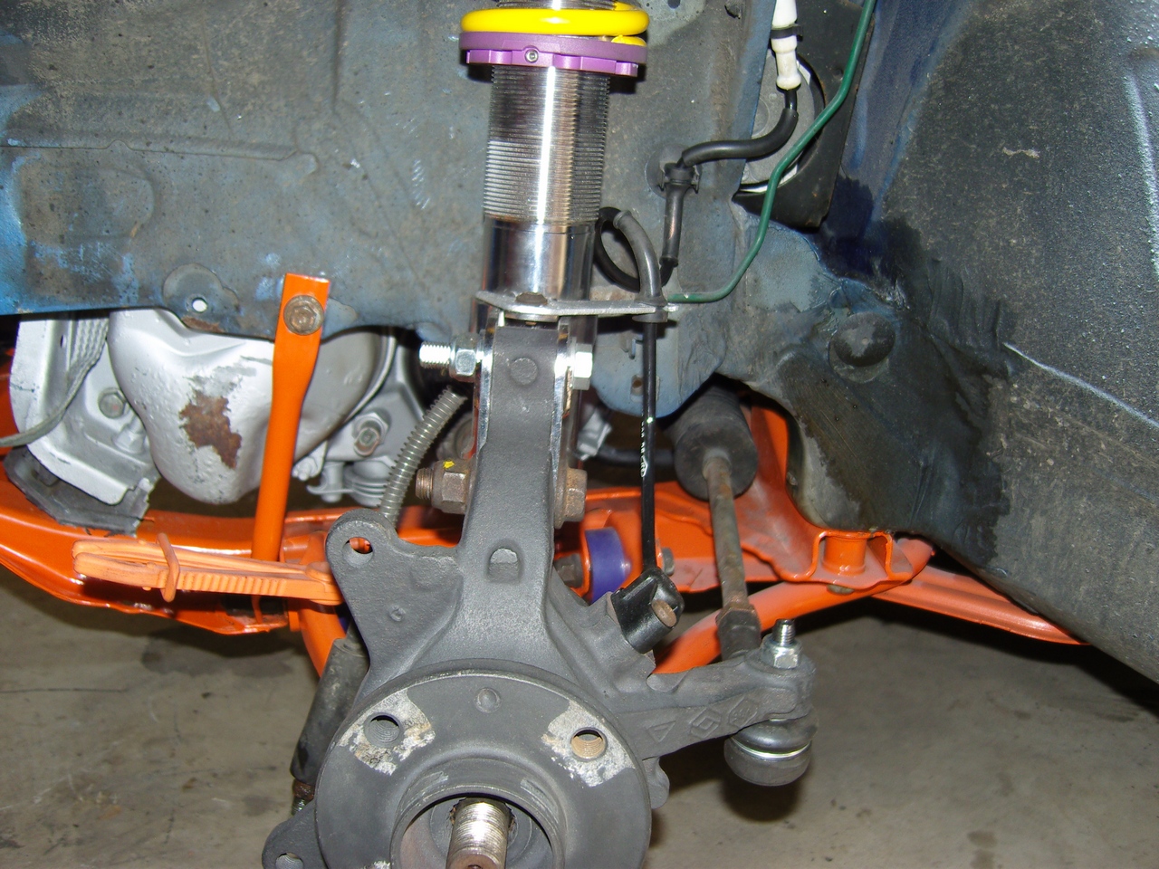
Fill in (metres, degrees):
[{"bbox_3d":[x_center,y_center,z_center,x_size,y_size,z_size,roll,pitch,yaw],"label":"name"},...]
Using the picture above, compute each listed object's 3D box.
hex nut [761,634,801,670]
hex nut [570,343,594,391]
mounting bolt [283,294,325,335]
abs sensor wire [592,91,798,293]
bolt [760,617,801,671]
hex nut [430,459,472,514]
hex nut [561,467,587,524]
[{"bbox_3d":[0.087,0.094,0.488,0.018,0.010,0.016,8,18,17],"label":"hex nut"},{"bbox_3d":[0.002,-0.029,0.490,0.010,0.020,0.018,5,-12,1],"label":"hex nut"},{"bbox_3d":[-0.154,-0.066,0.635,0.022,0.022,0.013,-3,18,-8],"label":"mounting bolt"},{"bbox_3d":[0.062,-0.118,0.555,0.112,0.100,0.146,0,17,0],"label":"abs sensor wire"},{"bbox_3d":[0.087,0.090,0.486,0.018,0.021,0.016,8,18,17],"label":"bolt"},{"bbox_3d":[-0.056,0.023,0.495,0.017,0.024,0.021,5,1,1],"label":"hex nut"},{"bbox_3d":[-0.002,0.026,0.495,0.011,0.024,0.021,5,-19,1],"label":"hex nut"}]

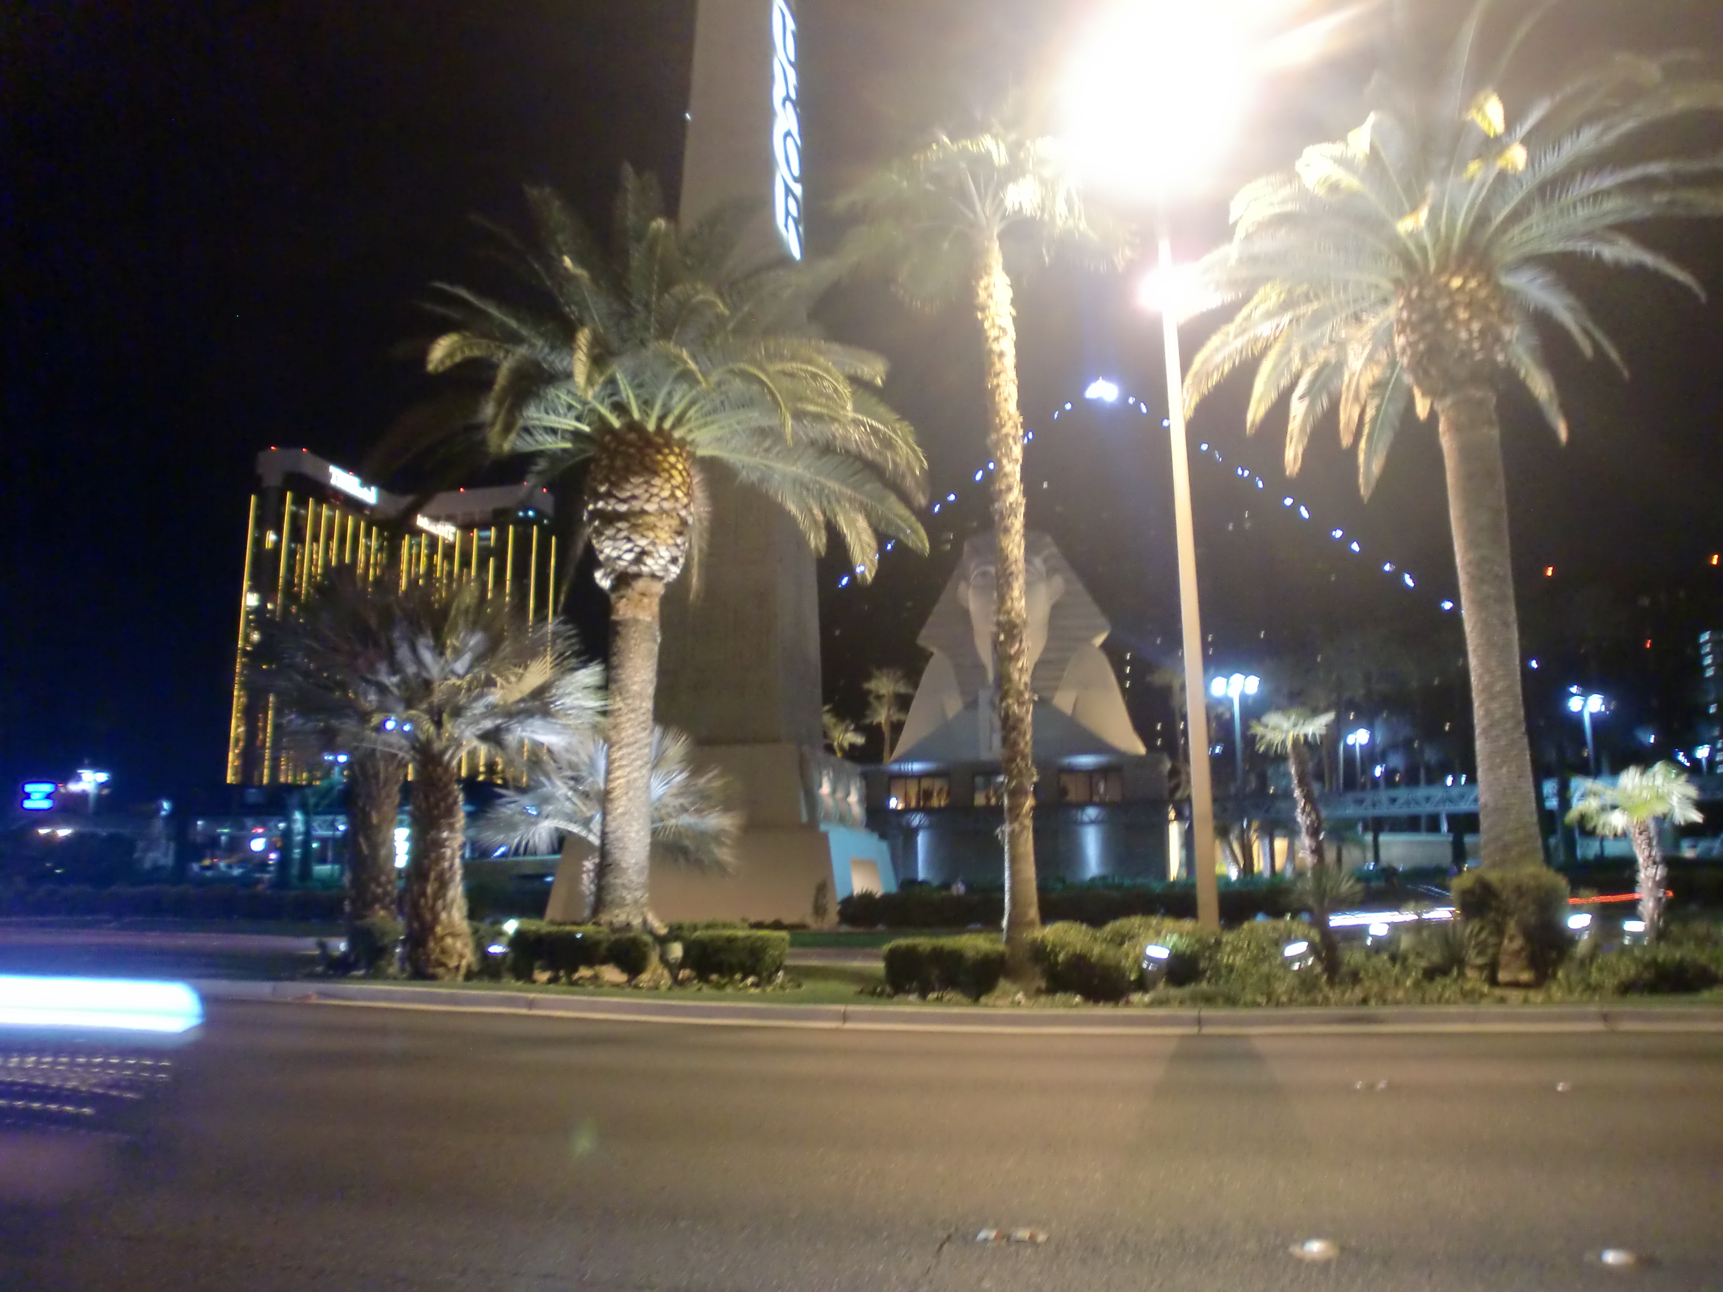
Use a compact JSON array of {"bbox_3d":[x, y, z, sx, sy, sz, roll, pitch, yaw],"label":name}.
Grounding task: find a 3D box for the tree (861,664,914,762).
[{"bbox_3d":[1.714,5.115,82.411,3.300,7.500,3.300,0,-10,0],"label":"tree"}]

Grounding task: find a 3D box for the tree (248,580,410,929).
[{"bbox_3d":[-7.084,1.726,18.296,3.300,5.560,3.300,-3,-11,14],"label":"tree"}]

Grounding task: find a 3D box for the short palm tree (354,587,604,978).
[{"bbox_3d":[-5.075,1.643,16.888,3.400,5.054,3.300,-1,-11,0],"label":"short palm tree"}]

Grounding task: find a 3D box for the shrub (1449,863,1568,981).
[{"bbox_3d":[7.023,2.997,13.878,1.250,1.200,1.200,-3,-11,14],"label":"shrub"}]

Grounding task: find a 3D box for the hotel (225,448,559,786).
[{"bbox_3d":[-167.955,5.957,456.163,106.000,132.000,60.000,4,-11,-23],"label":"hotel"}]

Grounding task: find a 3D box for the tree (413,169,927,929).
[{"bbox_3d":[-2.808,-1.597,18.038,7.300,10.855,7.000,-1,-11,0],"label":"tree"}]

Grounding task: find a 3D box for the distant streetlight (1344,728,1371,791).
[{"bbox_3d":[39.165,13.494,102.310,2.000,13.980,1.700,-2,-11,8],"label":"distant streetlight"}]

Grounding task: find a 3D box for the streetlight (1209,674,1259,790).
[{"bbox_3d":[22.041,8.577,76.336,2.600,14.257,2.210,-2,-11,8],"label":"streetlight"}]

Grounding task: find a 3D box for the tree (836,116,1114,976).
[{"bbox_3d":[1.498,-1.310,14.770,3.100,10.080,3.100,-3,-11,14],"label":"tree"}]

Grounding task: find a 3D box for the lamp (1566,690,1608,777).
[{"bbox_3d":[47.625,9.914,84.322,2.400,14.110,2.040,-2,-11,8],"label":"lamp"}]

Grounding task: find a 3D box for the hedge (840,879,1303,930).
[{"bbox_3d":[6.754,8.145,40.622,14.300,1.300,1.800,-2,-11,8],"label":"hedge"}]

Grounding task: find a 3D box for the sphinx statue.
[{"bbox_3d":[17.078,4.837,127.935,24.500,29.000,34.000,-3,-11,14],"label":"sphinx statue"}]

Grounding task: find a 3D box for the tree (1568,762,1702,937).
[{"bbox_3d":[9.083,2.565,14.970,1.500,2.410,1.500,-3,-11,14],"label":"tree"}]

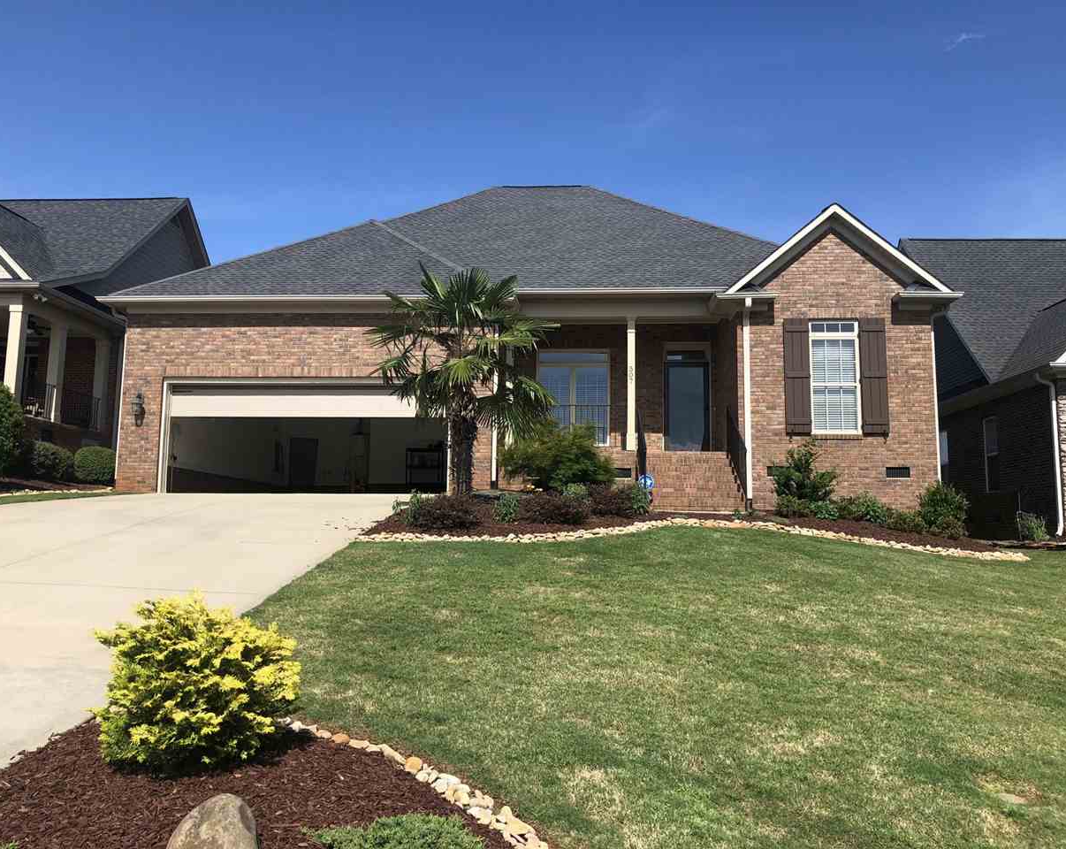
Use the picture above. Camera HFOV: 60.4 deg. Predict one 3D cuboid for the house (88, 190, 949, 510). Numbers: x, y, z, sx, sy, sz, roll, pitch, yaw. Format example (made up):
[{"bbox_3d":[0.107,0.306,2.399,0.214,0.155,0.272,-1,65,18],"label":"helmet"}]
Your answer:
[{"bbox_3d":[0.137,-1.926,23.806,15.900,8.950,14.000,0,-8,4],"label":"house"}]

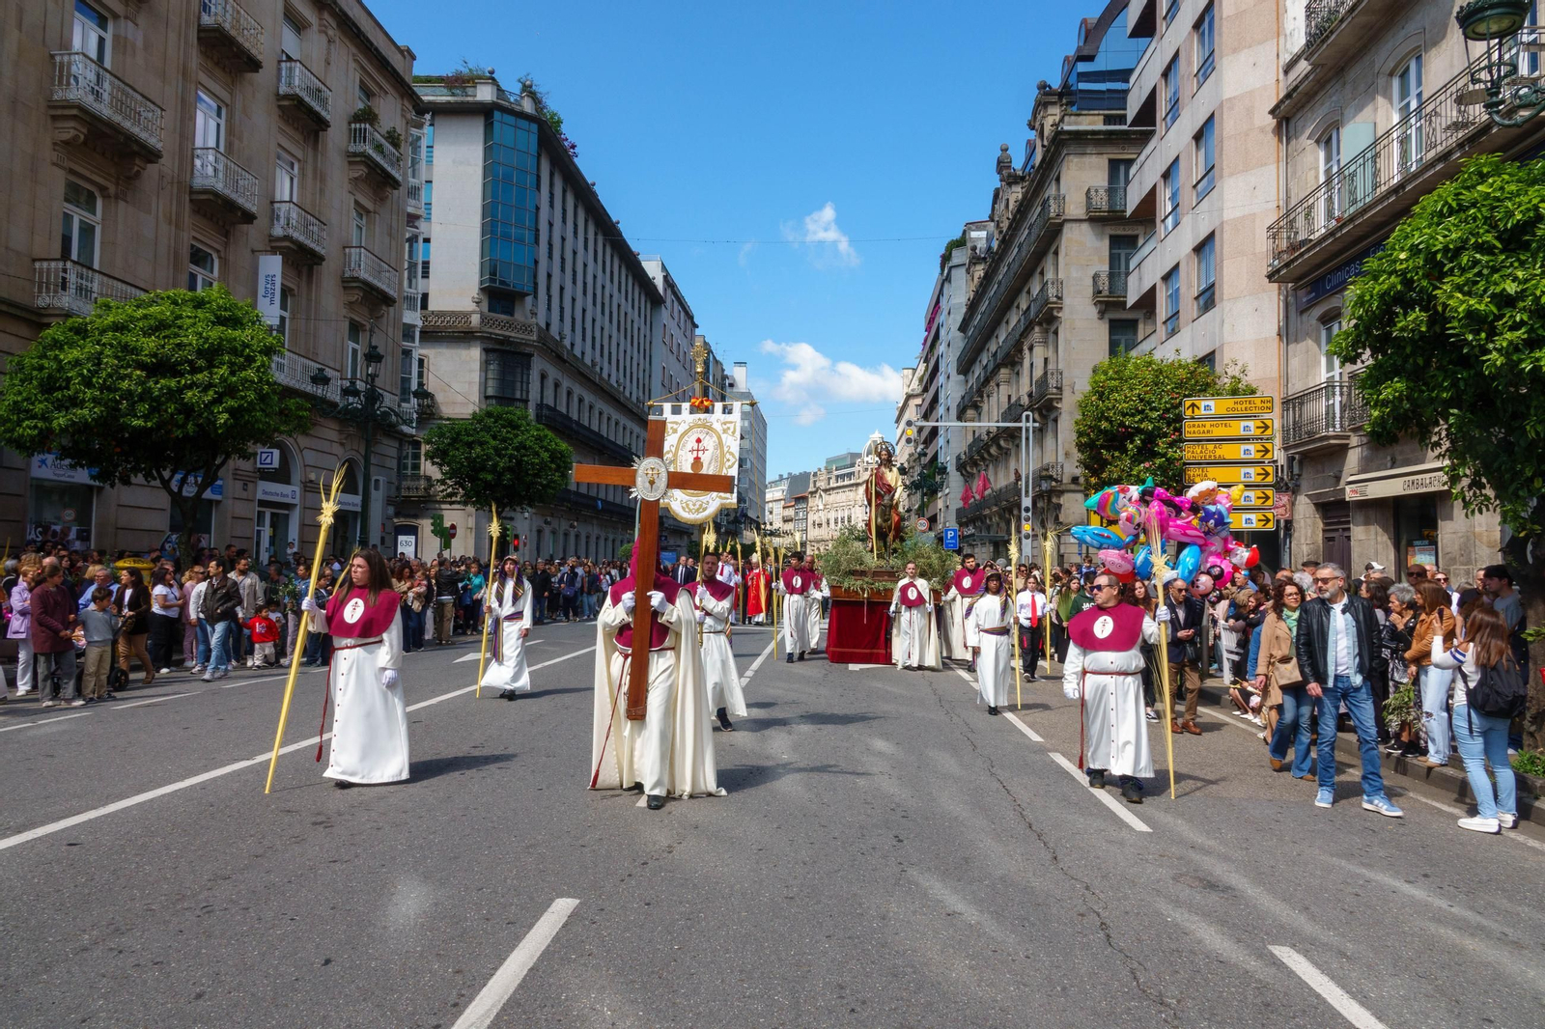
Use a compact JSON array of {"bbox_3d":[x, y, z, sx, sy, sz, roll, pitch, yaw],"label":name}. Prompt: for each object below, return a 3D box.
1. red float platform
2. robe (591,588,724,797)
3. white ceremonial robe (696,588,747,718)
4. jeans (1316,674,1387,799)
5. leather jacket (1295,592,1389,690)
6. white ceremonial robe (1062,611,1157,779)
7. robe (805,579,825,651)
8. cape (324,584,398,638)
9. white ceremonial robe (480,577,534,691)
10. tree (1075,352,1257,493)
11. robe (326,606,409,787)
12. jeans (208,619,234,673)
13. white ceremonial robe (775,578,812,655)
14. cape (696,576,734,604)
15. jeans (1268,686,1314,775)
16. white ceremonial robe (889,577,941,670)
[{"bbox_3d":[1.952,1.781,18.200,1.920,1.500,2.400,1,-3,2],"label":"red float platform"},{"bbox_3d":[-0.800,1.236,7.150,0.920,1.483,0.680,1,-3,-3],"label":"robe"},{"bbox_3d":[-0.567,1.377,10.400,0.620,1.360,0.580,1,-3,-3],"label":"white ceremonial robe"},{"bbox_3d":[4.158,1.582,7.420,0.480,0.930,0.380,0,-3,26],"label":"jeans"},{"bbox_3d":[4.101,0.903,7.450,0.610,0.660,0.360,0,-3,22],"label":"leather jacket"},{"bbox_3d":[2.541,1.331,7.700,0.720,1.272,0.450,0,-3,21],"label":"white ceremonial robe"},{"bbox_3d":[0.748,1.756,18.500,0.600,1.380,0.500,1,-3,0],"label":"robe"},{"bbox_3d":[-2.945,0.694,7.400,0.570,0.399,0.380,0,-3,13],"label":"cape"},{"bbox_3d":[-3.088,1.385,12.000,0.620,1.360,0.500,1,-3,-2],"label":"white ceremonial robe"},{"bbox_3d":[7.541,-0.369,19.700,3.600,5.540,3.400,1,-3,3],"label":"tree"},{"bbox_3d":[-2.937,1.270,7.400,0.640,1.327,0.520,0,-3,13],"label":"robe"},{"bbox_3d":[-7.723,1.788,14.400,0.380,0.844,0.360,0,-3,23],"label":"jeans"},{"bbox_3d":[0.356,1.585,16.400,0.580,1.287,0.420,1,-3,6],"label":"white ceremonial robe"},{"bbox_3d":[-0.639,0.827,10.350,0.510,0.385,0.360,0,-3,7],"label":"cape"},{"bbox_3d":[4.355,1.763,8.600,0.420,0.900,0.450,0,-3,13],"label":"jeans"},{"bbox_3d":[2.271,1.723,16.400,0.800,1.450,0.600,1,-3,3],"label":"white ceremonial robe"}]

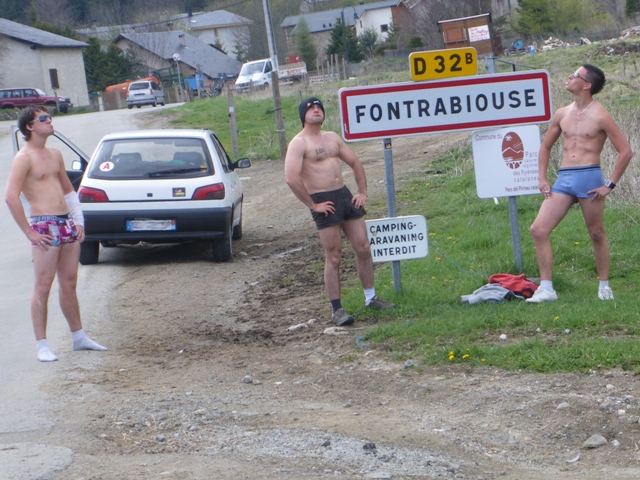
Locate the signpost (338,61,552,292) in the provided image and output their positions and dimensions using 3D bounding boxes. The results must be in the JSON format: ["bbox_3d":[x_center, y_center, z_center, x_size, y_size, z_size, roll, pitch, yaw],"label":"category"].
[{"bbox_3d":[1.002,-0.497,11.209,1.610,1.736,0.110,-4,6,12],"label":"signpost"}]

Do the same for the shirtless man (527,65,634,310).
[{"bbox_3d":[1.871,-0.406,10.850,0.750,1.710,0.500,-3,6,28],"label":"shirtless man"}]

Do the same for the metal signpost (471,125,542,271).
[{"bbox_3d":[1.484,-0.301,11.400,0.520,1.110,0.100,-5,6,11],"label":"metal signpost"}]

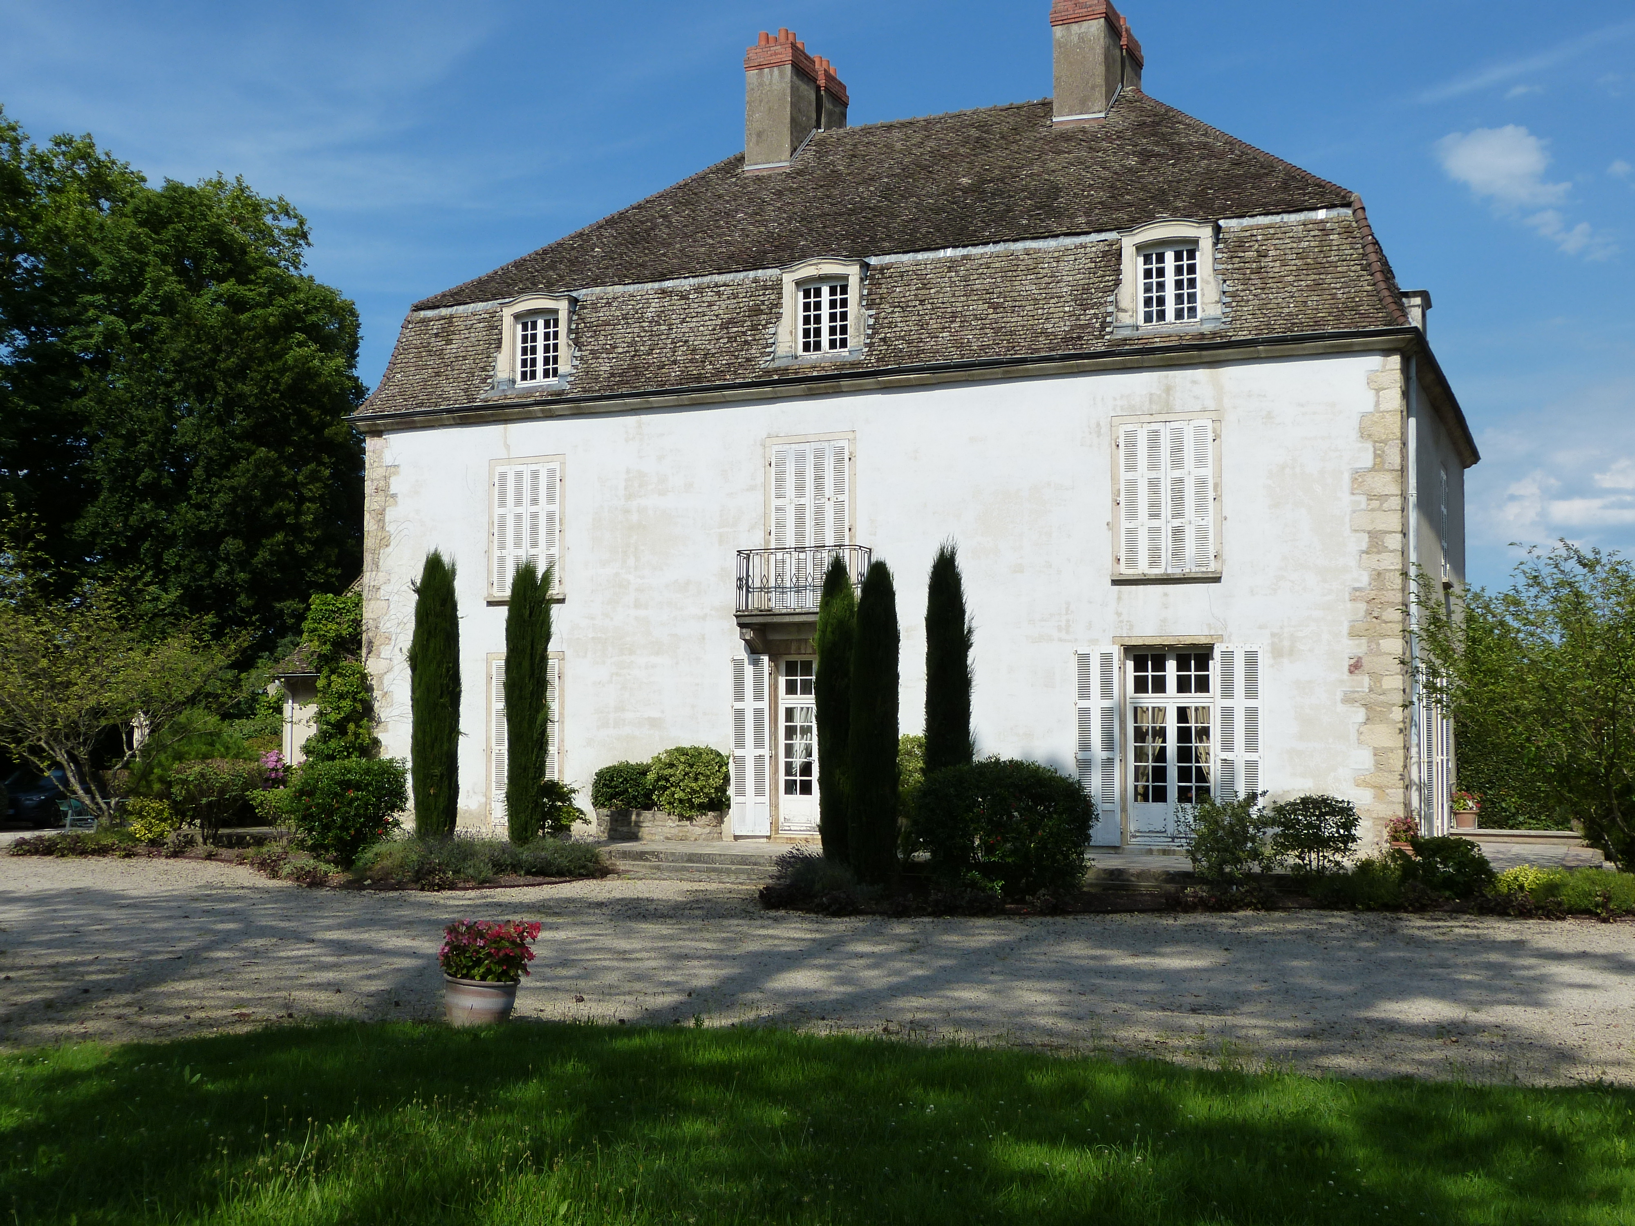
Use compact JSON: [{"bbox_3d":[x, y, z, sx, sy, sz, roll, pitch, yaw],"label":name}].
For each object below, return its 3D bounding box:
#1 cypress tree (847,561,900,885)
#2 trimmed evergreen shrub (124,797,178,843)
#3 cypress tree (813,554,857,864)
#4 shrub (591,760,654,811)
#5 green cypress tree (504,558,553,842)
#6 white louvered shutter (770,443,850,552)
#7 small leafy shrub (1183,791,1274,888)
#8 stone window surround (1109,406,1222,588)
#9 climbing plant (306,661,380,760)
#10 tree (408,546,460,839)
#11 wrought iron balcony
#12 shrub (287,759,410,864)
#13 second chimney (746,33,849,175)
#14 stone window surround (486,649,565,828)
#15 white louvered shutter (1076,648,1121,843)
[{"bbox_3d":[0.708,1.408,22.021,0.632,4.098,0.632,0,-3,0],"label":"cypress tree"},{"bbox_3d":[-11.355,3.542,29.735,0.913,0.804,0.867,-2,-4,24],"label":"trimmed evergreen shrub"},{"bbox_3d":[0.261,1.387,23.009,0.593,4.246,0.593,0,-3,0],"label":"cypress tree"},{"bbox_3d":[-2.951,2.668,26.742,0.997,0.782,0.760,-2,-4,24],"label":"shrub"},{"bbox_3d":[-4.084,1.354,24.700,0.677,4.170,0.643,0,-4,0],"label":"green cypress tree"},{"bbox_3d":[-0.107,-1.310,26.066,1.264,2.479,0.050,-1,-4,24],"label":"white louvered shutter"},{"bbox_3d":[4.673,2.590,19.855,1.030,1.103,0.979,-2,-4,24],"label":"small leafy shrub"},{"bbox_3d":[4.781,-1.568,23.957,1.531,2.370,0.200,-1,-4,24],"label":"stone window surround"},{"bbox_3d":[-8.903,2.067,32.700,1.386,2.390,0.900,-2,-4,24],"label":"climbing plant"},{"bbox_3d":[-5.481,1.283,25.080,0.715,4.344,0.679,-2,-4,24],"label":"tree"},{"bbox_3d":[-0.223,-0.482,25.812,2.014,0.921,0.503,-2,-4,24],"label":"wrought iron balcony"},{"bbox_3d":[-7.316,3.101,27.200,1.889,1.730,1.750,-2,-4,24],"label":"shrub"},{"bbox_3d":[-0.325,-9.402,33.340,0.978,2.763,2.913,-1,-4,24],"label":"second chimney"},{"bbox_3d":[-4.677,2.062,27.844,1.472,2.850,0.162,-2,-4,24],"label":"stone window surround"},{"bbox_3d":[3.850,1.832,24.071,0.602,2.706,0.045,-1,-4,24],"label":"white louvered shutter"}]

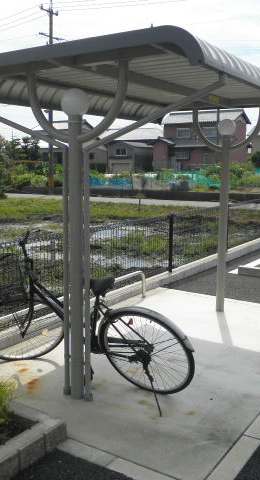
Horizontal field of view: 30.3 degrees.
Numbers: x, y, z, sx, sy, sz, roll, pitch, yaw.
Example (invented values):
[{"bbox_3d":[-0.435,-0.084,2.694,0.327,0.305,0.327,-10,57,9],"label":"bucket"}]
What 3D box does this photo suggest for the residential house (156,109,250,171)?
[{"bbox_3d":[7.868,-9.747,50.012,8.000,7.200,6.300,5,9,28],"label":"residential house"}]

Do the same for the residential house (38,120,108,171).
[{"bbox_3d":[-6.834,-11.539,62.126,6.600,7.000,7.200,5,9,28],"label":"residential house"}]

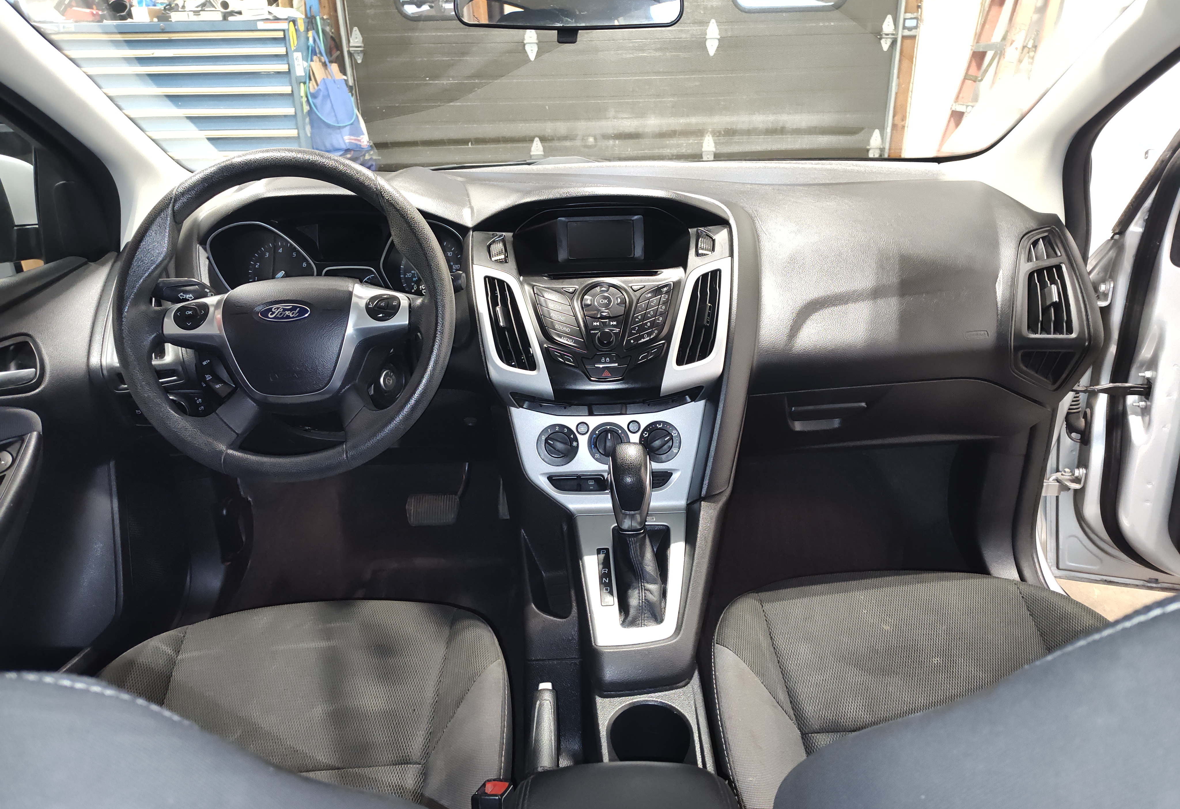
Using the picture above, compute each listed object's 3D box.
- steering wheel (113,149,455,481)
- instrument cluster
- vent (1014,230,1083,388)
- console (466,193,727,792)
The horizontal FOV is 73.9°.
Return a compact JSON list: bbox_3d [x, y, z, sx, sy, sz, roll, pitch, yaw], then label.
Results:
[{"bbox_3d":[-0.335,-0.097,0.892,0.372,0.372,0.105,-2,-2,-1],"label":"steering wheel"},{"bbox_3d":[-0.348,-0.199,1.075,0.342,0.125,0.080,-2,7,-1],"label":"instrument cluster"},{"bbox_3d":[0.625,-0.130,1.065,0.098,0.210,0.070,1,9,7],"label":"vent"},{"bbox_3d":[0.029,0.049,0.887,0.330,0.470,0.540,-2,24,-1],"label":"console"}]

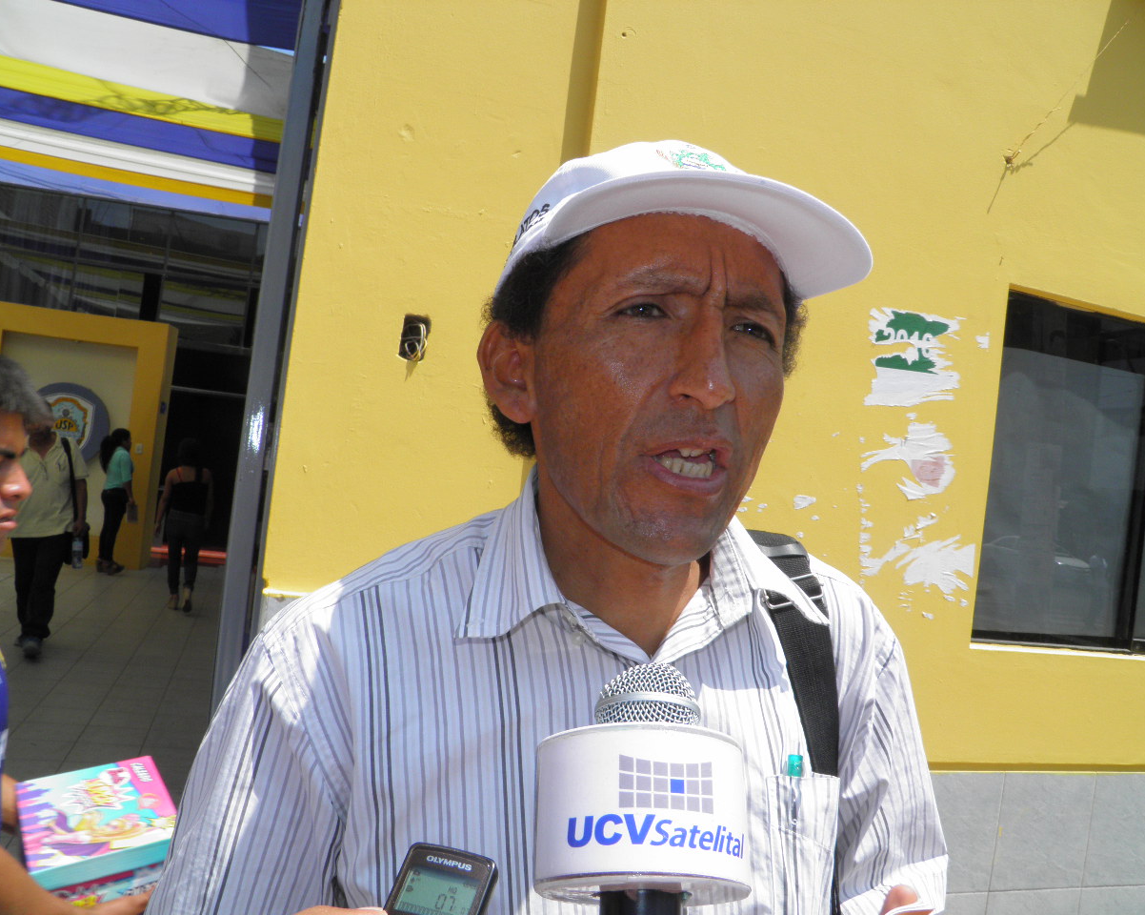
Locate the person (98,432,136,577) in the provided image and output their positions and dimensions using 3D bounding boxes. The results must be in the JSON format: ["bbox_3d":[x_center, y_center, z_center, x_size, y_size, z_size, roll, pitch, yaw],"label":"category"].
[{"bbox_3d":[-5.016,0.463,10.877,0.420,1.570,0.420,8,-2,-32],"label":"person"}]

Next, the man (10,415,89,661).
[{"bbox_3d":[-3.561,0.448,6.646,0.560,1.680,0.500,8,-2,-23],"label":"man"}]

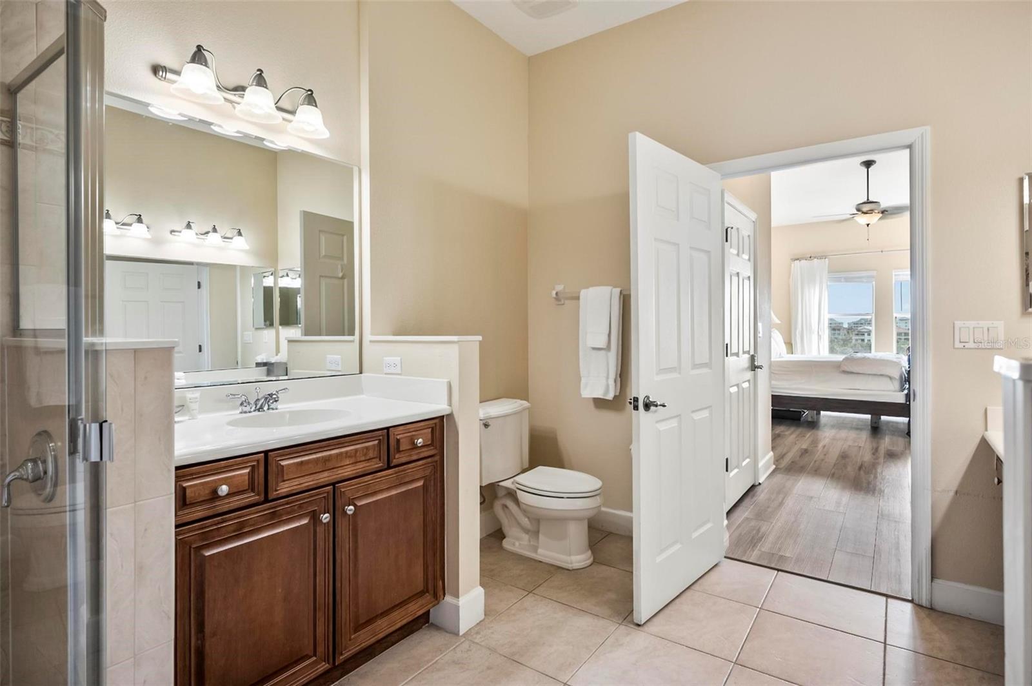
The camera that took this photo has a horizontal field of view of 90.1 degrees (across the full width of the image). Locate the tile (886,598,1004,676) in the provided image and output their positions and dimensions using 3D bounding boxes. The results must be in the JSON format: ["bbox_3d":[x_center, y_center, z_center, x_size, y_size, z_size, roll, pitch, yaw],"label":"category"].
[{"bbox_3d":[1.754,1.175,2.051,0.454,0.010,0.428,0,1,36],"label":"tile"}]

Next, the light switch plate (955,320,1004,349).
[{"bbox_3d":[1.973,-0.033,2.196,0.162,0.116,0.010,0,1,35],"label":"light switch plate"}]

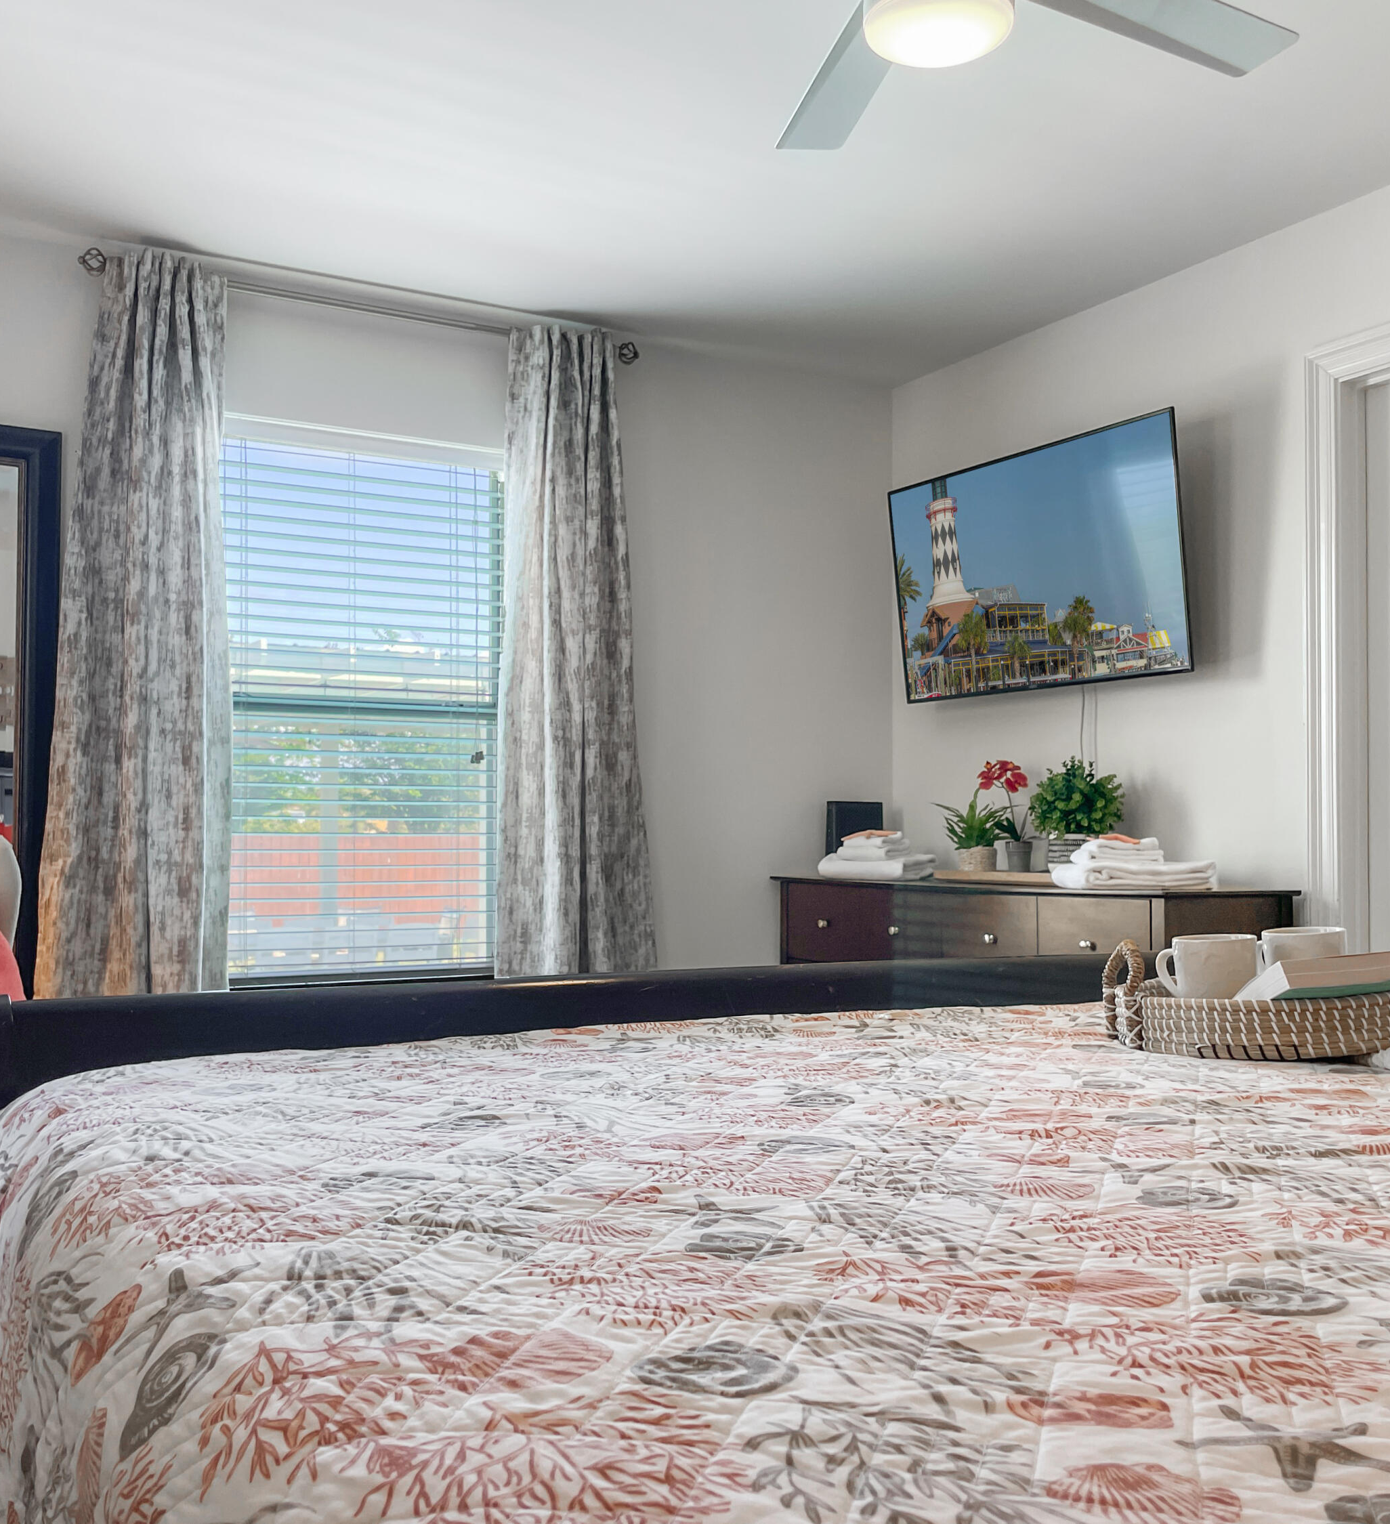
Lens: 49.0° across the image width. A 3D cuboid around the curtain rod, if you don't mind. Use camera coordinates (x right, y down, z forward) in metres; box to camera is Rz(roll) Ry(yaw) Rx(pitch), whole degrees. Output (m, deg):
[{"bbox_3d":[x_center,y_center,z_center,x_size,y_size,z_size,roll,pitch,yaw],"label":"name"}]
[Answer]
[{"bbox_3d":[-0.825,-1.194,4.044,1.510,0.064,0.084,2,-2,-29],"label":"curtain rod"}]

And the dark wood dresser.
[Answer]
[{"bbox_3d":[0.827,0.765,4.200,0.460,0.860,1.600,1,-3,-29],"label":"dark wood dresser"}]

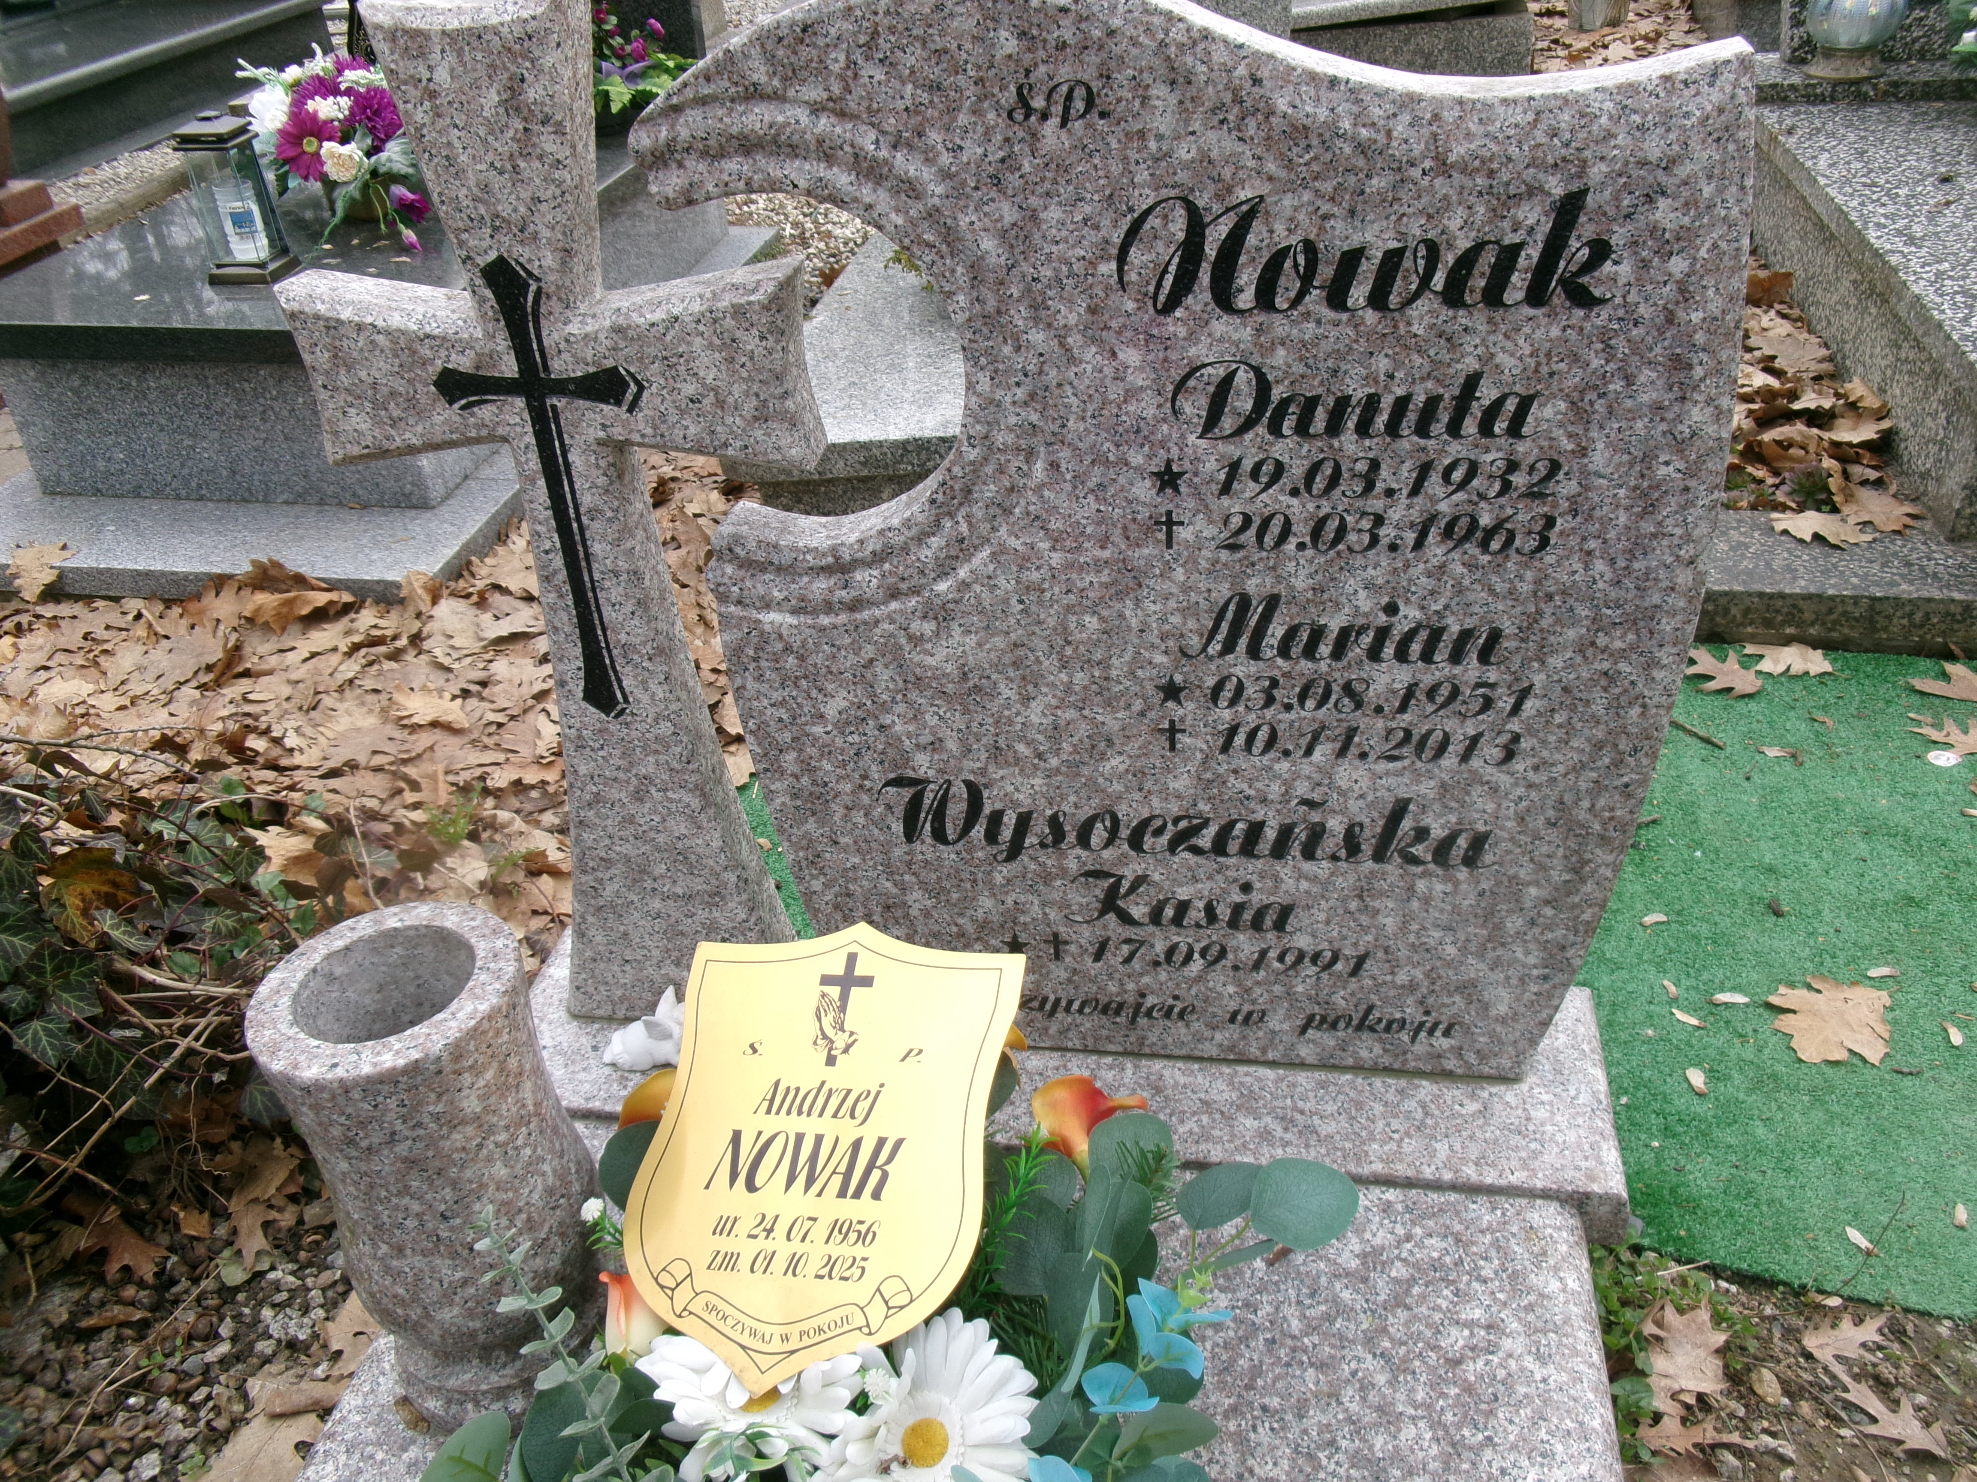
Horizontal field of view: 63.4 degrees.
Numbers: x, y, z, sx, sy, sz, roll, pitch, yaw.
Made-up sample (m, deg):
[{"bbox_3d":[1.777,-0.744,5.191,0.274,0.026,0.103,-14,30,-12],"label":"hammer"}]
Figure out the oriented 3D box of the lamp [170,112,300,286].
[{"bbox_3d":[-1.317,-0.949,2.783,0.117,0.276,0.108,3,34,11],"label":"lamp"}]

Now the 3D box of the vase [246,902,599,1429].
[{"bbox_3d":[-0.342,0.283,1.028,0.156,0.331,0.156,1,33,11],"label":"vase"}]

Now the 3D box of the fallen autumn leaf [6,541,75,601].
[{"bbox_3d":[-1.641,-0.290,2.768,0.114,0.030,0.106,3,77,11],"label":"fallen autumn leaf"}]

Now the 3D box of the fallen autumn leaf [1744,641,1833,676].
[{"bbox_3d":[1.109,-0.114,2.223,0.109,0.025,0.081,3,34,10],"label":"fallen autumn leaf"}]

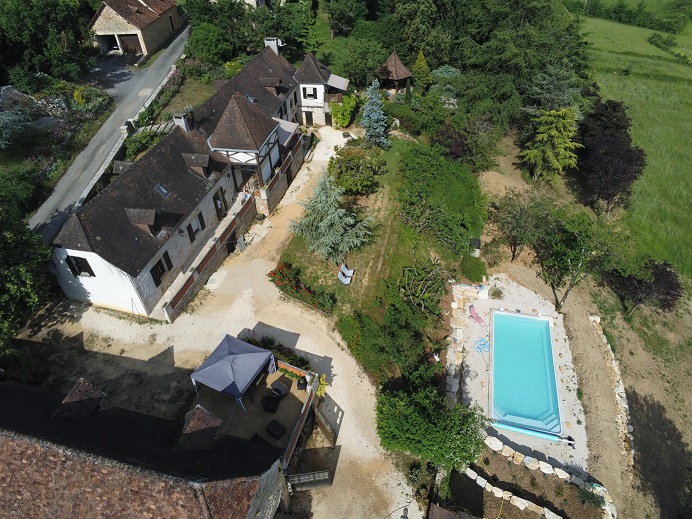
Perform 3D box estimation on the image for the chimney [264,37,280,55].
[{"bbox_3d":[-9.011,-26.151,56.626,1.350,2.200,0.700,10,41,16],"label":"chimney"}]

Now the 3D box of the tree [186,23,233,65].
[{"bbox_3d":[-21.140,-33.538,71.452,6.610,5.650,6.610,-2,39,2],"label":"tree"}]

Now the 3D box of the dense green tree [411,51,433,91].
[{"bbox_3d":[9.607,-23.142,56.685,2.748,5.053,2.748,-1,44,0],"label":"dense green tree"}]

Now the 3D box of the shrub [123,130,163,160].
[{"bbox_3d":[-20.850,-11.733,47.447,3.400,2.600,3.300,-2,39,2],"label":"shrub"}]

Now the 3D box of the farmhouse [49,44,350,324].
[{"bbox_3d":[-10.509,-9.617,39.486,10.700,9.000,32.000,11,46,12],"label":"farmhouse"}]

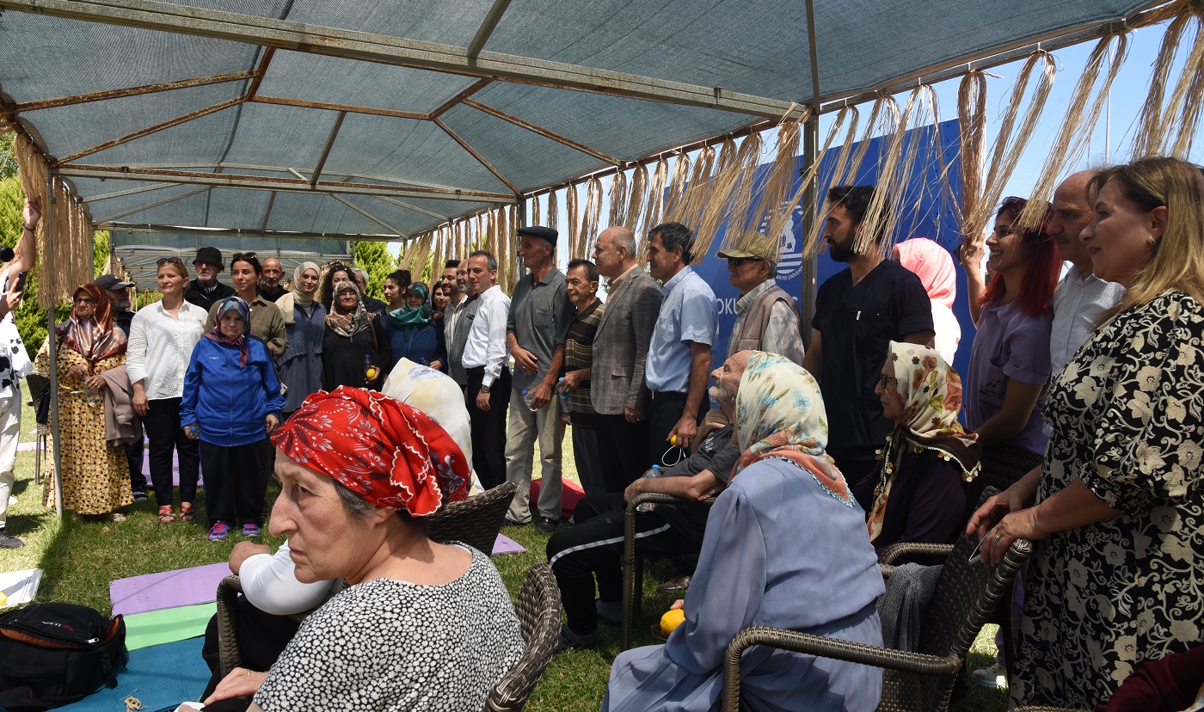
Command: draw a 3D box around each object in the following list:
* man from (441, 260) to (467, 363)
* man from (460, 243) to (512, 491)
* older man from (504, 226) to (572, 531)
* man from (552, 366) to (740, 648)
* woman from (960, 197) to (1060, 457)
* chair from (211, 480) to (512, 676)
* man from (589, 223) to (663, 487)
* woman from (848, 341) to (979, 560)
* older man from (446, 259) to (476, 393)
[{"bbox_3d":[-1.102,0.107,6.015,0.500,1.644,0.320,3,4,43],"label":"man"},{"bbox_3d":[-0.714,0.166,5.017,0.340,1.639,0.500,-2,4,-32],"label":"man"},{"bbox_3d":[-0.381,0.113,4.794,0.380,1.769,0.540,-3,4,-40],"label":"older man"},{"bbox_3d":[0.230,0.528,3.014,0.880,1.140,0.560,0,3,3],"label":"man"},{"bbox_3d":[1.355,0.291,2.720,0.370,1.646,0.480,0,3,-7],"label":"woman"},{"bbox_3d":[-0.555,0.738,2.024,0.600,0.830,0.570,2,4,35],"label":"chair"},{"bbox_3d":[0.130,0.189,4.097,0.360,1.695,0.520,-1,3,-22],"label":"man"},{"bbox_3d":[0.760,0.547,2.394,0.750,1.170,0.520,0,3,2],"label":"woman"},{"bbox_3d":[-0.965,0.148,5.517,0.320,1.619,0.500,-3,4,-40],"label":"older man"}]

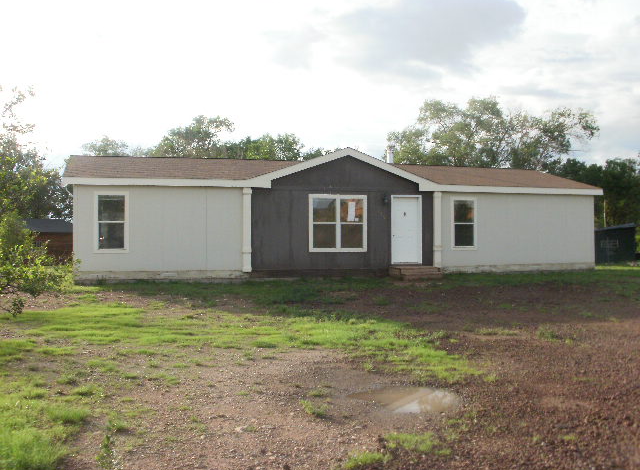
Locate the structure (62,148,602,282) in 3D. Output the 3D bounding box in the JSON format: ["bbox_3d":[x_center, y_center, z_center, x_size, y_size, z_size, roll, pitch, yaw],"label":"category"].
[{"bbox_3d":[0.366,-0.631,24.115,17.600,4.000,7.500,0,-1,-17],"label":"structure"}]

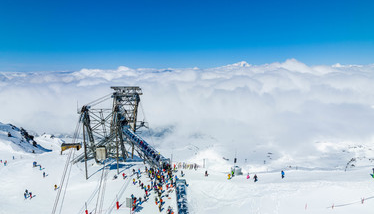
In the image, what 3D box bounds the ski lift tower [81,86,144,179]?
[{"bbox_3d":[-22.400,6.730,80.950,11.500,25.500,17.000,2,9,14],"label":"ski lift tower"}]

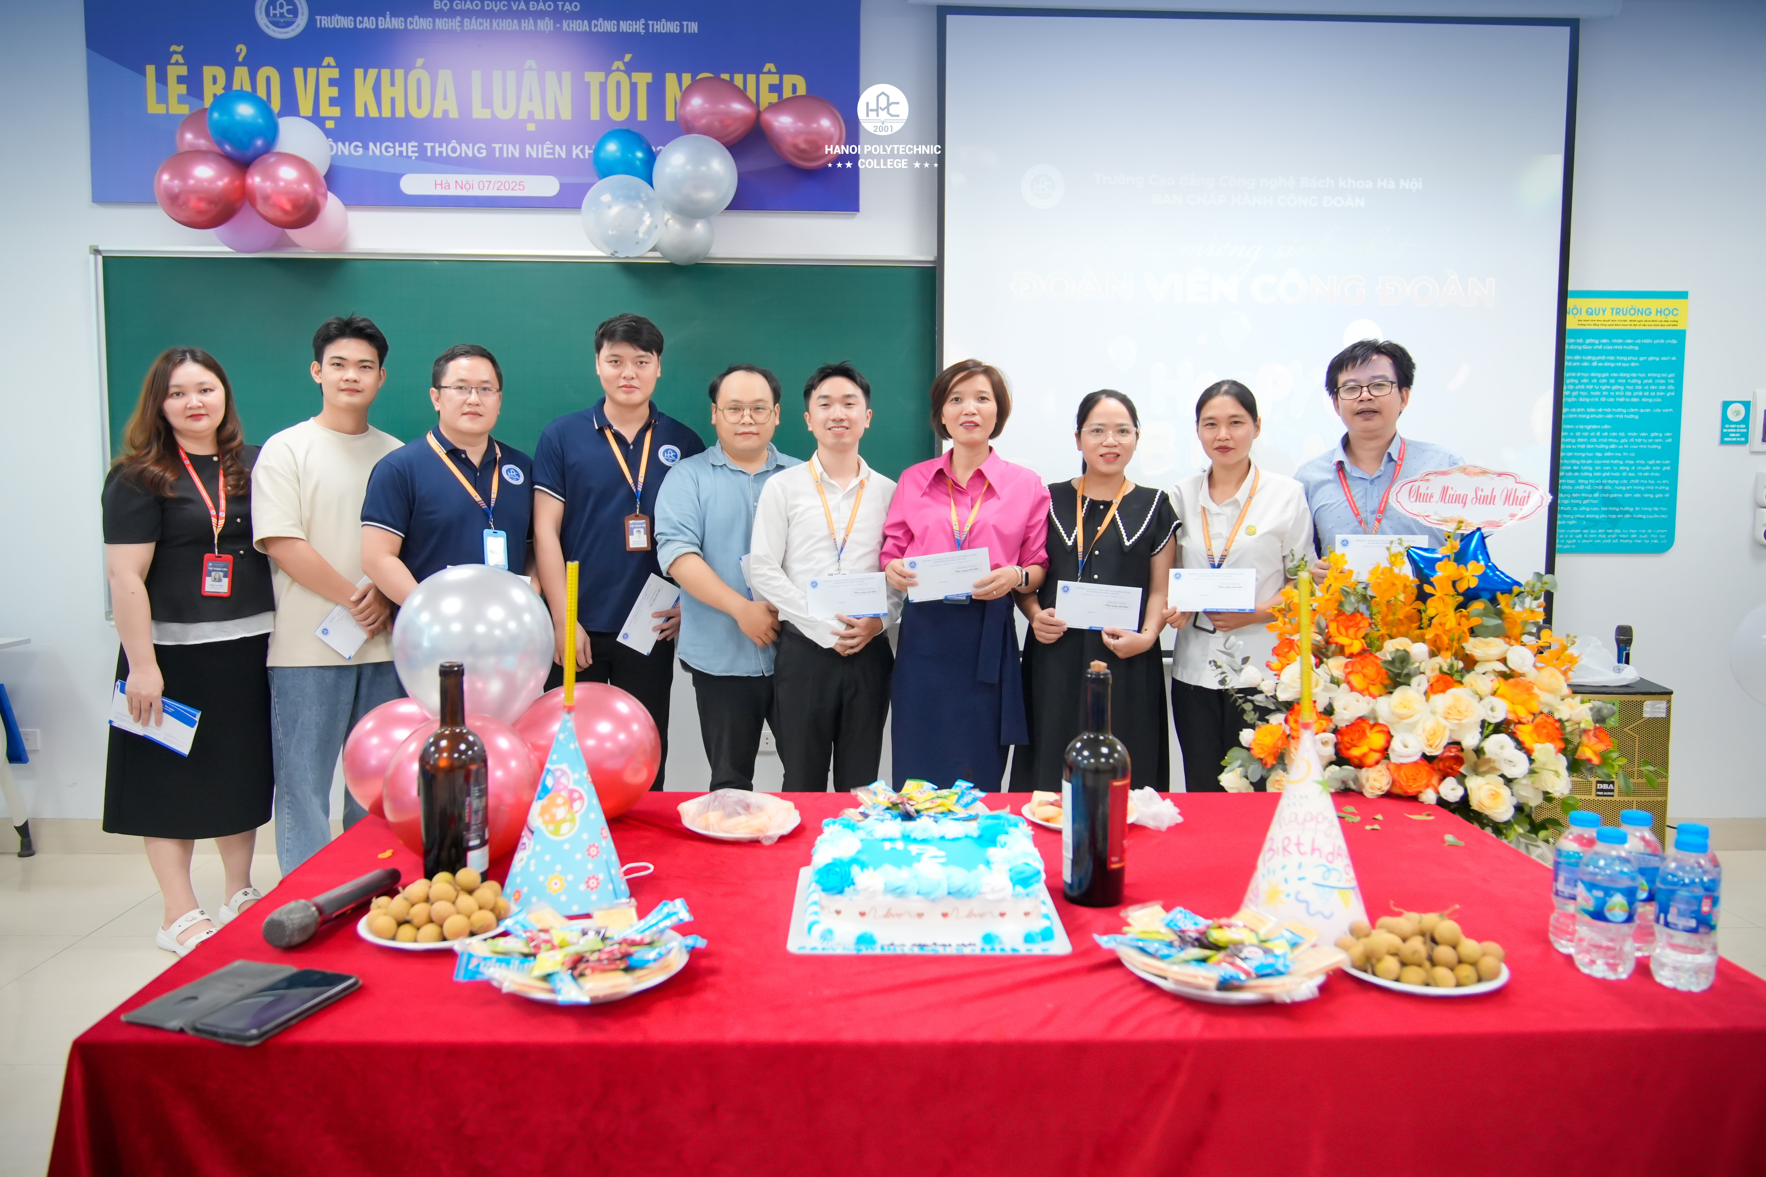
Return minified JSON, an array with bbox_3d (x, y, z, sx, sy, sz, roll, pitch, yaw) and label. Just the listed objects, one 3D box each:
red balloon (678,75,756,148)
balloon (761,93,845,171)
[{"bbox_3d":[-0.525,-1.514,3.892,0.257,0.202,0.208,0,5,0],"label":"red balloon"},{"bbox_3d":[-0.258,-1.458,3.923,0.282,0.226,0.232,0,5,0],"label":"balloon"}]

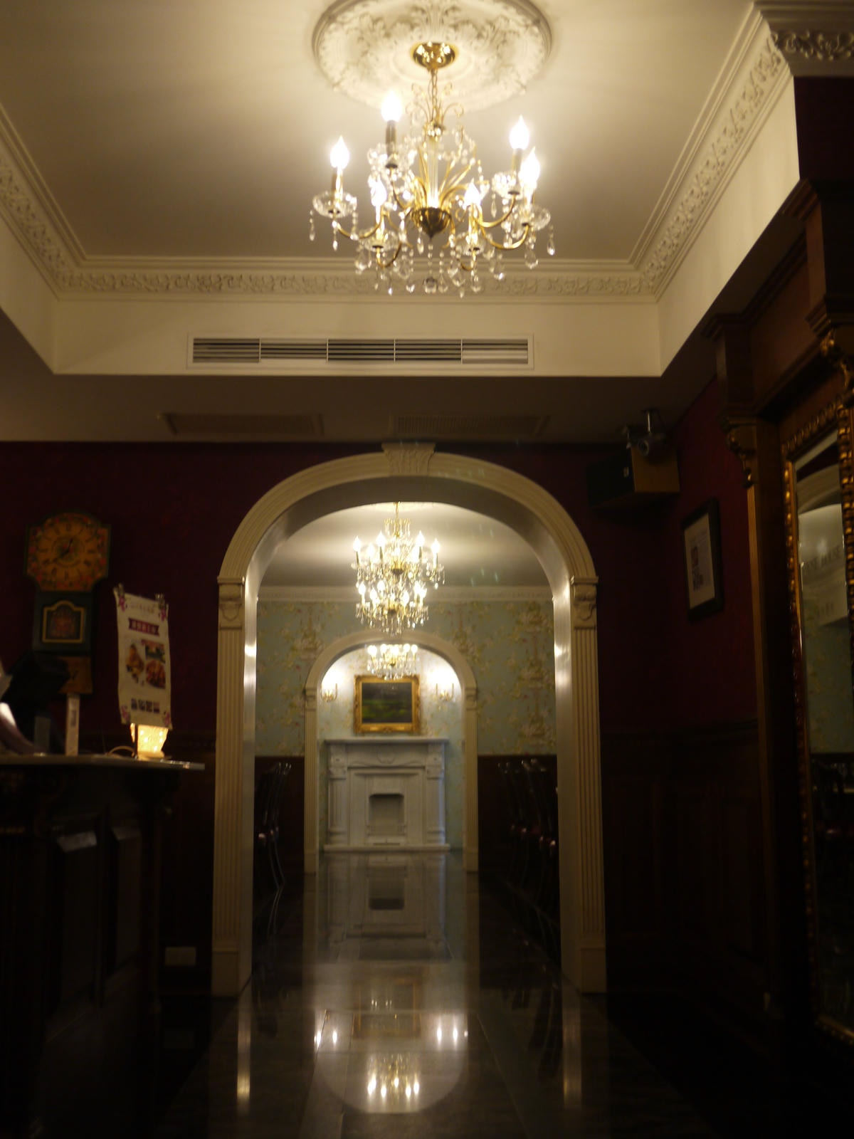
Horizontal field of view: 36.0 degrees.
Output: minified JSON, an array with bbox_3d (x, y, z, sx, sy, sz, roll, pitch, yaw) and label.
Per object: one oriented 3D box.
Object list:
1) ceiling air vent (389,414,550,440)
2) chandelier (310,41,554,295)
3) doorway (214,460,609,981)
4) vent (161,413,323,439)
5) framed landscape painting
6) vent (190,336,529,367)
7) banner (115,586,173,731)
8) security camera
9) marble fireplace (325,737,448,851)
[{"bbox_3d":[0.188,-0.643,5.981,0.698,0.030,0.398,0,-9,-2],"label":"ceiling air vent"},{"bbox_3d":[0.015,-1.094,3.583,0.645,0.711,0.645,0,-9,-2],"label":"chandelier"},{"bbox_3d":[-0.093,0.690,6.330,1.780,2.522,0.608,0,-9,-2],"label":"doorway"},{"bbox_3d":[-0.817,-0.644,5.936,0.698,0.030,0.398,0,-9,-2],"label":"vent"},{"bbox_3d":[-0.525,1.800,17.529,0.870,0.771,0.070,0,-9,-2],"label":"framed landscape painting"},{"bbox_3d":[-0.263,-0.863,5.228,1.357,0.128,0.040,0,-9,-2],"label":"vent"},{"bbox_3d":[-1.047,0.337,4.881,0.050,0.492,0.288,-5,-10,27],"label":"banner"},{"bbox_3d":[0.949,-0.598,5.666,0.130,0.200,0.160,-8,-11,39],"label":"security camera"},{"bbox_3d":[-0.532,2.930,17.226,1.607,1.445,0.349,0,-9,-2],"label":"marble fireplace"}]

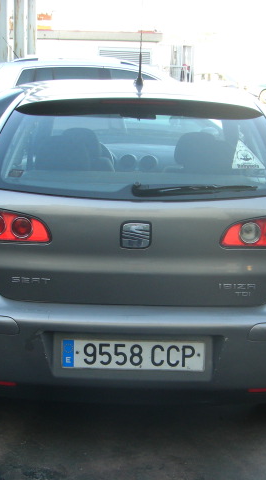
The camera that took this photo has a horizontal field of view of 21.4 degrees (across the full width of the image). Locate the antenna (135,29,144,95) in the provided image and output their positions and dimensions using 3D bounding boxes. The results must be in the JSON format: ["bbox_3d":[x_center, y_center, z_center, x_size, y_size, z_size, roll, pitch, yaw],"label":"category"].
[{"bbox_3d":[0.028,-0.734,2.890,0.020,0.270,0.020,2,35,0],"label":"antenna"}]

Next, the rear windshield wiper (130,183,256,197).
[{"bbox_3d":[0.230,-0.189,2.630,0.475,0.055,0.070,2,16,0],"label":"rear windshield wiper"}]

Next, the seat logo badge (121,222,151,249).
[{"bbox_3d":[0.014,-0.017,2.590,0.114,0.105,0.020,2,16,0],"label":"seat logo badge"}]

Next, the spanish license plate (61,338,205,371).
[{"bbox_3d":[0.003,0.426,2.585,0.520,0.110,0.020,2,16,0],"label":"spanish license plate"}]

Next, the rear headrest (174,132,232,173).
[{"bbox_3d":[0.351,-0.442,3.550,0.280,0.200,0.120,2,16,0],"label":"rear headrest"}]

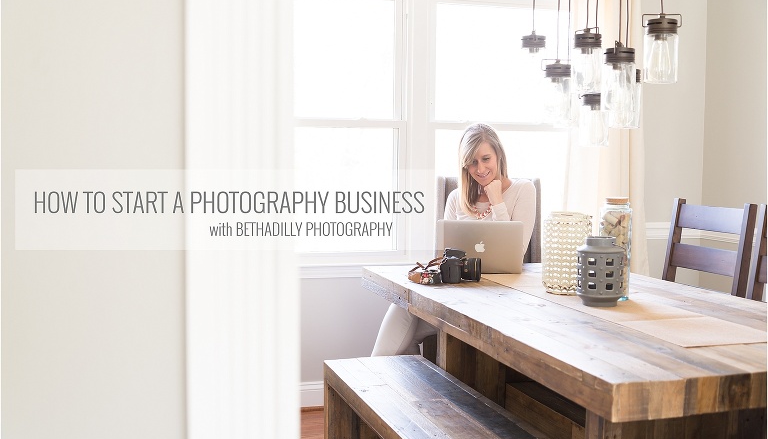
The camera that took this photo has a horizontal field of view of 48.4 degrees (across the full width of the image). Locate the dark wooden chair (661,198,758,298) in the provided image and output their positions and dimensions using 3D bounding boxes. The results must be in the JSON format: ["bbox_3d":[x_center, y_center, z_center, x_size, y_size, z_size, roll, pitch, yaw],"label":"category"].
[{"bbox_3d":[1.034,0.444,3.247,0.540,1.020,0.465,-1,4,-16],"label":"dark wooden chair"}]

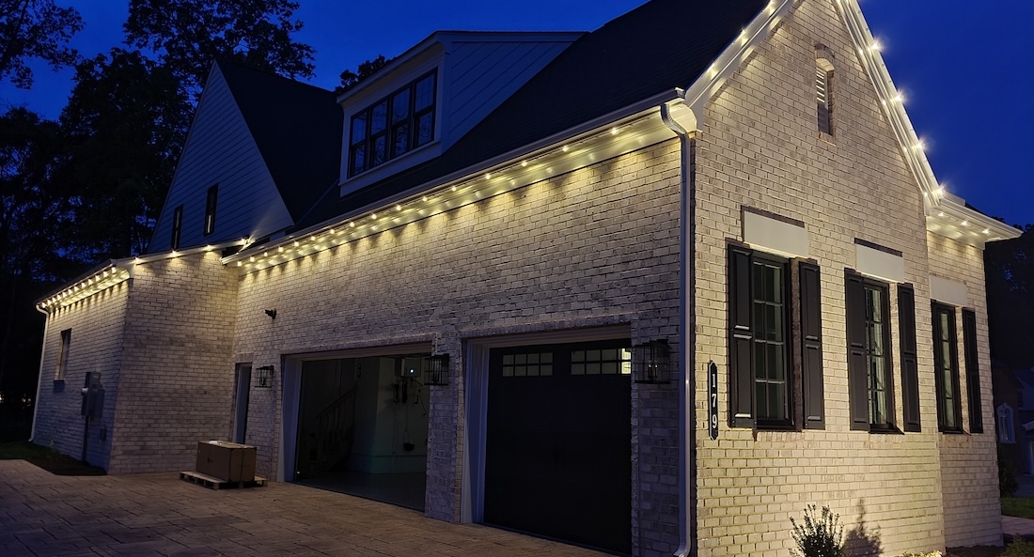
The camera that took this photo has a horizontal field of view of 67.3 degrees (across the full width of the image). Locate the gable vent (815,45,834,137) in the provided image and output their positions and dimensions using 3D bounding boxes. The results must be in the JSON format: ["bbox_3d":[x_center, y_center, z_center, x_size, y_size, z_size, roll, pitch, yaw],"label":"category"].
[{"bbox_3d":[3.378,-2.049,8.620,0.370,0.980,0.100,9,-12,-38],"label":"gable vent"}]

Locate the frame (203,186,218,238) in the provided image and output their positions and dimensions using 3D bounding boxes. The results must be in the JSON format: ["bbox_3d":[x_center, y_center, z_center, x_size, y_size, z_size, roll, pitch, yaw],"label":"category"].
[{"bbox_3d":[-7.268,-1.618,18.456,0.100,1.200,0.740,10,-12,-38],"label":"frame"}]

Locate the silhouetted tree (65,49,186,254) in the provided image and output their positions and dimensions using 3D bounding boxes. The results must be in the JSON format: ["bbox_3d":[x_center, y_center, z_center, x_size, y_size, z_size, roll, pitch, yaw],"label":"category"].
[{"bbox_3d":[-15.160,-2.433,30.000,5.600,13.000,5.600,7,-11,-26],"label":"silhouetted tree"}]

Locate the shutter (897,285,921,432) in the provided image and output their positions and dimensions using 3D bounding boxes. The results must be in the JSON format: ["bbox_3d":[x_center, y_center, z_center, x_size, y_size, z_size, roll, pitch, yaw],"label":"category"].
[{"bbox_3d":[4.574,0.925,9.076,0.370,1.700,0.040,9,-12,-38],"label":"shutter"}]

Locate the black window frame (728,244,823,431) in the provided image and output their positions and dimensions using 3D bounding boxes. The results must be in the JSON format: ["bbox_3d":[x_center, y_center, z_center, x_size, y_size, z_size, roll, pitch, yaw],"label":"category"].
[{"bbox_3d":[2.458,0.602,7.475,1.600,1.700,0.140,9,-12,-38],"label":"black window frame"}]

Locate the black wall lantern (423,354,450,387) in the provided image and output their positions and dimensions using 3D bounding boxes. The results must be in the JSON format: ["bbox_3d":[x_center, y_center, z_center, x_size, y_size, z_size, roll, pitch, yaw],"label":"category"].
[{"bbox_3d":[-1.003,1.163,9.832,0.240,0.380,0.220,9,-12,-37],"label":"black wall lantern"}]

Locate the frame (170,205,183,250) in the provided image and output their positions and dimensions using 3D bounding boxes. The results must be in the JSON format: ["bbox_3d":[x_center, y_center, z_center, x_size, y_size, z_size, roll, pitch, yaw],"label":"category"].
[{"bbox_3d":[-8.966,-1.334,20.535,0.100,1.200,0.750,10,-12,-38],"label":"frame"}]

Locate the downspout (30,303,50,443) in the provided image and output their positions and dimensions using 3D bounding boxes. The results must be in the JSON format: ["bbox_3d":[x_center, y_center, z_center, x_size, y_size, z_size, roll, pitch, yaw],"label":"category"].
[{"bbox_3d":[-12.906,2.523,20.799,0.350,3.650,0.100,10,-12,-39],"label":"downspout"}]

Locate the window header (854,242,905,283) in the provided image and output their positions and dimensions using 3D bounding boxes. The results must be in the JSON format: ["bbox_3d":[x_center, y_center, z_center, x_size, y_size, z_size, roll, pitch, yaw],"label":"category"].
[{"bbox_3d":[4.166,-0.156,8.899,1.100,0.320,0.050,9,-12,-38],"label":"window header"}]

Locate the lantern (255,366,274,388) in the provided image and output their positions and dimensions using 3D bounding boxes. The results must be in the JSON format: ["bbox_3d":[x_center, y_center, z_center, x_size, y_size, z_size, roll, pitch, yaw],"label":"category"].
[{"bbox_3d":[-4.478,1.750,13.844,0.290,0.380,0.210,9,-12,-38],"label":"lantern"}]

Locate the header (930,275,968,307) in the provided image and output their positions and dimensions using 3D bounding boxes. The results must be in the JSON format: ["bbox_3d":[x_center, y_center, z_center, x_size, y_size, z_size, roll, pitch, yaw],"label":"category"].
[{"bbox_3d":[5.904,0.168,10.575,1.100,0.320,0.050,9,-12,-38],"label":"header"}]

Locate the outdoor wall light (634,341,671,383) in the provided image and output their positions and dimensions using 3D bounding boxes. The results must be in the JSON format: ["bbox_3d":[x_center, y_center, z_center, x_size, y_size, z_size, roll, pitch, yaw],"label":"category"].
[{"bbox_3d":[1.233,0.766,7.032,0.240,0.380,0.220,9,-12,-37],"label":"outdoor wall light"}]

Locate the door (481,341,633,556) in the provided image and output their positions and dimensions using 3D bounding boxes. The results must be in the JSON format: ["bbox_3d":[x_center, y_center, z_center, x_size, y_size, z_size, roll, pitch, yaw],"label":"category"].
[{"bbox_3d":[0.465,1.751,8.450,0.080,2.120,2.640,9,-12,-37],"label":"door"}]

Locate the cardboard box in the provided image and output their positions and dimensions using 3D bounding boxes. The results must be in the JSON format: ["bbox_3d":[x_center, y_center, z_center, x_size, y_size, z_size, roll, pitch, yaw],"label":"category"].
[{"bbox_3d":[-4.821,3.019,12.839,0.410,0.500,1.560,9,-12,-38],"label":"cardboard box"}]

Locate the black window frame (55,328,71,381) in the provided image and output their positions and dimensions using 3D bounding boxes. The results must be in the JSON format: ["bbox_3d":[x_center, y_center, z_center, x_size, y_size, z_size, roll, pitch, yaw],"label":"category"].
[{"bbox_3d":[-10.953,1.876,18.919,0.120,1.220,1.100,10,-12,-39],"label":"black window frame"}]

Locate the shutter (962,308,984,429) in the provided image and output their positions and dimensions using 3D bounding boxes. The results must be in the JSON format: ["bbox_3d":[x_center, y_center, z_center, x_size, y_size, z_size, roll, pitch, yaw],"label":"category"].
[{"bbox_3d":[6.245,1.276,10.650,0.380,1.690,0.050,9,-12,-37],"label":"shutter"}]

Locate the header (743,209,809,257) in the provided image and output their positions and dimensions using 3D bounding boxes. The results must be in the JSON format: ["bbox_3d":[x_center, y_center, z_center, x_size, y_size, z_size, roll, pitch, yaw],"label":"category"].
[{"bbox_3d":[2.572,-0.425,7.643,1.100,0.320,0.050,9,-12,-38],"label":"header"}]

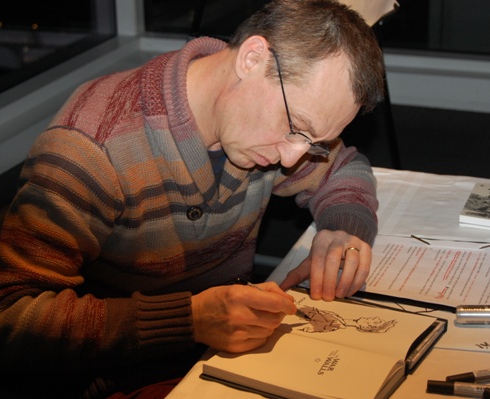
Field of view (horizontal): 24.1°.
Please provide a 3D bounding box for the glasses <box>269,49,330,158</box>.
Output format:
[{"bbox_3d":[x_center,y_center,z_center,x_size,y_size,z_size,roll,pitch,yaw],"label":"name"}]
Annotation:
[{"bbox_3d":[0.059,-0.125,1.455,0.040,0.140,0.137,-20,-15,20],"label":"glasses"}]

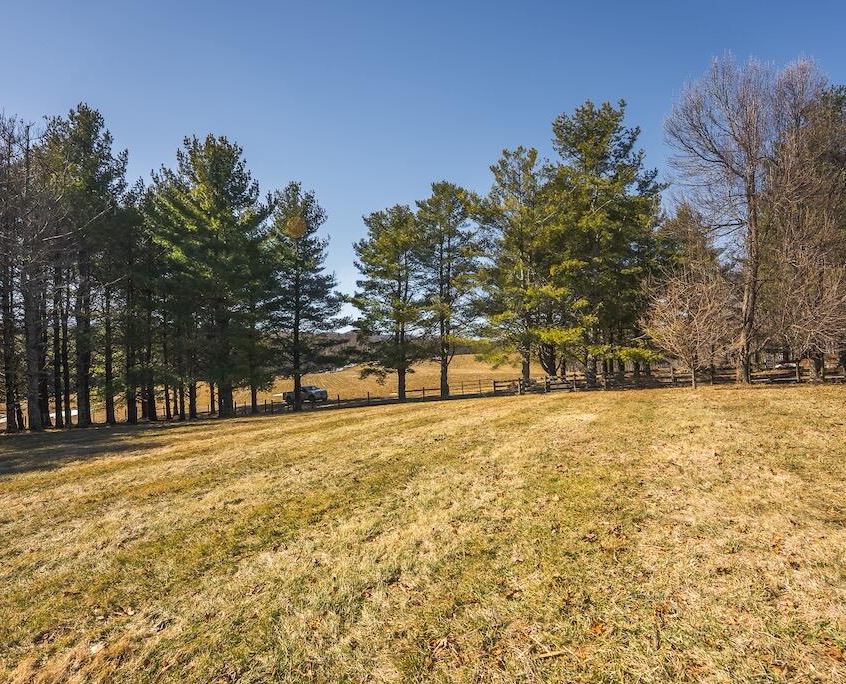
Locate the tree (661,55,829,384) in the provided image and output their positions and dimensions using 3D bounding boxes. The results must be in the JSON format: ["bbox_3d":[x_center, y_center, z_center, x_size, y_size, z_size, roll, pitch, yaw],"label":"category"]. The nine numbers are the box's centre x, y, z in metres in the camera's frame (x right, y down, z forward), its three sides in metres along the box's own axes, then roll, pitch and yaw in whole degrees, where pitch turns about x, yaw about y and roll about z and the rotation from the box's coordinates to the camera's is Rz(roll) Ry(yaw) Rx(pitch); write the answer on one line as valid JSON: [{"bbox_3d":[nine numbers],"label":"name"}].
[{"bbox_3d":[23.232,-8.825,28.700,10.200,23.630,9.600,0,1,0],"label":"tree"}]

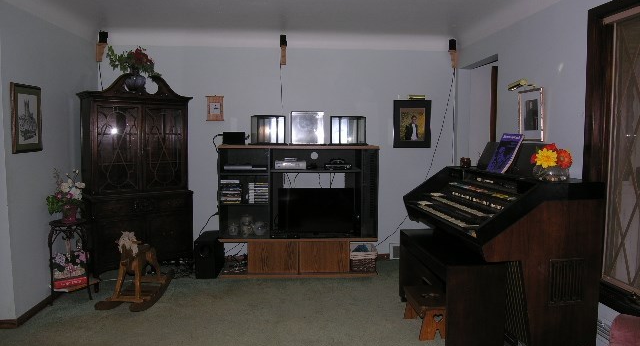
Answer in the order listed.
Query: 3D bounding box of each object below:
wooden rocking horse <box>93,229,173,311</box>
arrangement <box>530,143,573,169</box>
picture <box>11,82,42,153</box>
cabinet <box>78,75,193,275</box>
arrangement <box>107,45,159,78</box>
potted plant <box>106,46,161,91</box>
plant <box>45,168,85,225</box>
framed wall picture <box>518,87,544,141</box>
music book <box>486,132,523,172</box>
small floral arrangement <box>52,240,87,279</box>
[{"bbox_3d":[-1.573,0.763,3.838,0.320,0.600,0.780,0,5,5],"label":"wooden rocking horse"},{"bbox_3d":[1.407,-0.100,2.698,0.225,0.155,0.170,0,6,-4],"label":"arrangement"},{"bbox_3d":[-2.196,-0.406,3.341,0.030,0.505,0.370,0,5,-5],"label":"picture"},{"bbox_3d":[-1.851,0.008,4.525,1.030,1.970,0.470,-3,7,-32],"label":"cabinet"},{"bbox_3d":[-1.811,-1.088,4.328,0.500,0.300,0.320,-2,6,-25],"label":"arrangement"},{"bbox_3d":[-1.819,-1.004,4.327,0.490,0.450,0.340,-3,7,-32],"label":"potted plant"},{"bbox_3d":[-2.085,0.197,3.672,0.280,0.455,0.260,0,5,-5],"label":"plant"},{"bbox_3d":[1.577,-0.429,3.309,0.025,0.380,0.315,0,6,-4],"label":"framed wall picture"},{"bbox_3d":[1.356,-0.142,3.249,0.022,0.305,0.240,26,3,-6],"label":"music book"},{"bbox_3d":[-2.089,0.724,3.708,0.250,0.345,0.220,0,5,-5],"label":"small floral arrangement"}]

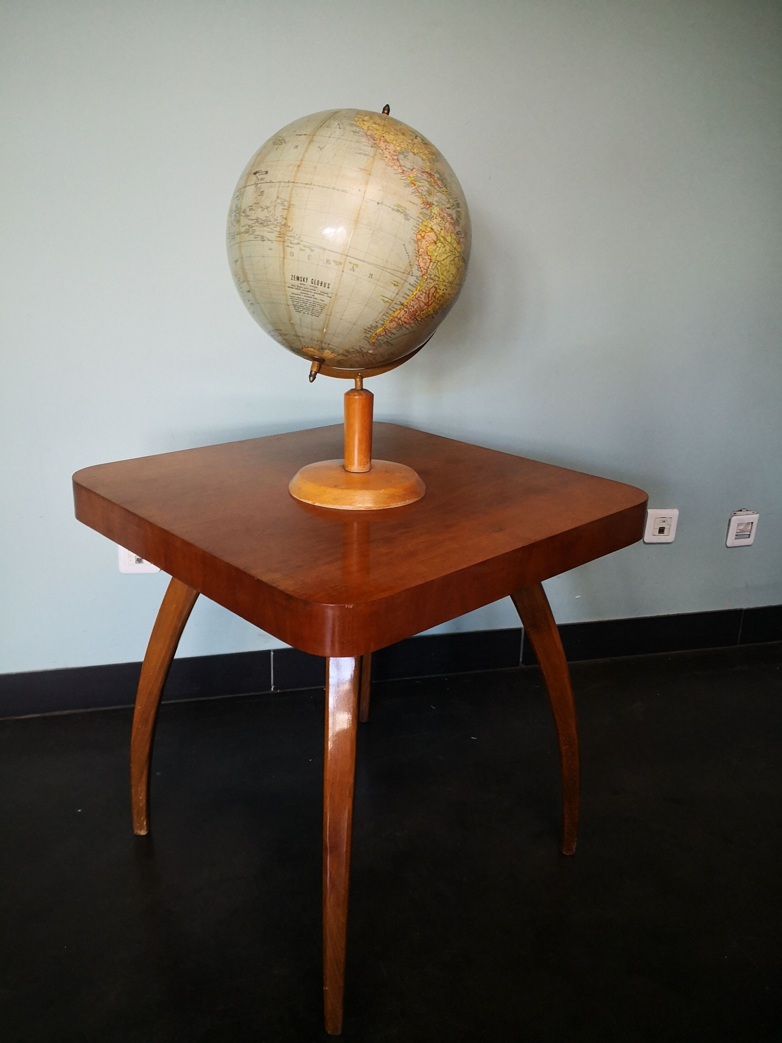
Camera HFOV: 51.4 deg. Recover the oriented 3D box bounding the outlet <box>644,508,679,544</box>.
[{"bbox_3d":[0.658,0.010,1.988,0.082,0.084,0.012,-3,20,-14],"label":"outlet"}]

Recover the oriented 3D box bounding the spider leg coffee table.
[{"bbox_3d":[-0.056,0.249,1.312,0.640,0.649,0.640,-16,26,-41],"label":"spider leg coffee table"}]

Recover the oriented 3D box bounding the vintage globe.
[{"bbox_3d":[-0.053,-0.359,1.059,0.318,0.328,0.318,1,19,-2],"label":"vintage globe"}]

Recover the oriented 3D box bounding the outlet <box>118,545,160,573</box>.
[{"bbox_3d":[-0.525,0.068,1.695,0.082,0.084,0.012,-3,20,-14],"label":"outlet"}]

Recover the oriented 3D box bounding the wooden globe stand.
[{"bbox_3d":[-0.046,-0.122,1.141,0.194,0.165,0.194,1,19,-2],"label":"wooden globe stand"}]

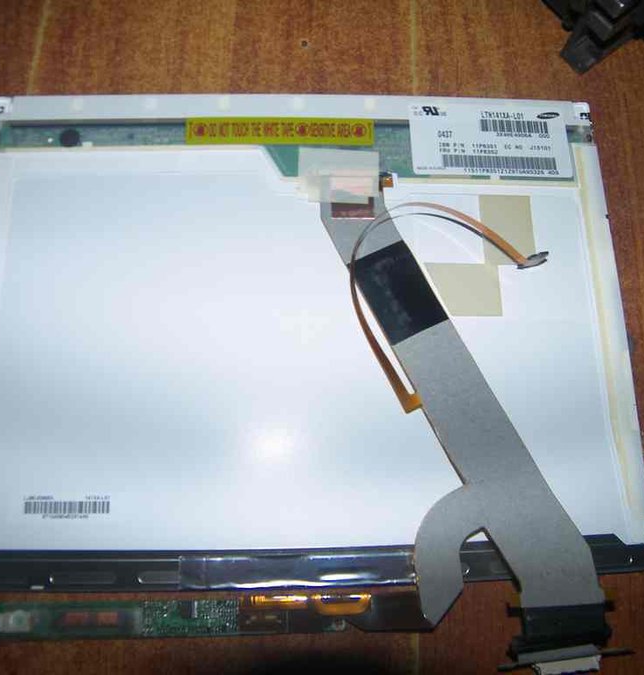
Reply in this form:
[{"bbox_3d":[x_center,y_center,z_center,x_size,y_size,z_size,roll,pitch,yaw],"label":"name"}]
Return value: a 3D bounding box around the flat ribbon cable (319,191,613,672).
[{"bbox_3d":[0.058,0.030,0.275,0.115,0.012,0.216,-1,76,-3],"label":"flat ribbon cable"}]

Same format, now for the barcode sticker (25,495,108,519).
[{"bbox_3d":[-0.105,0.070,0.256,0.036,0.001,0.009,-1,76,-3],"label":"barcode sticker"}]

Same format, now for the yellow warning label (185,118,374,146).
[{"bbox_3d":[-0.020,-0.100,0.302,0.092,0.001,0.015,-1,76,-3],"label":"yellow warning label"}]

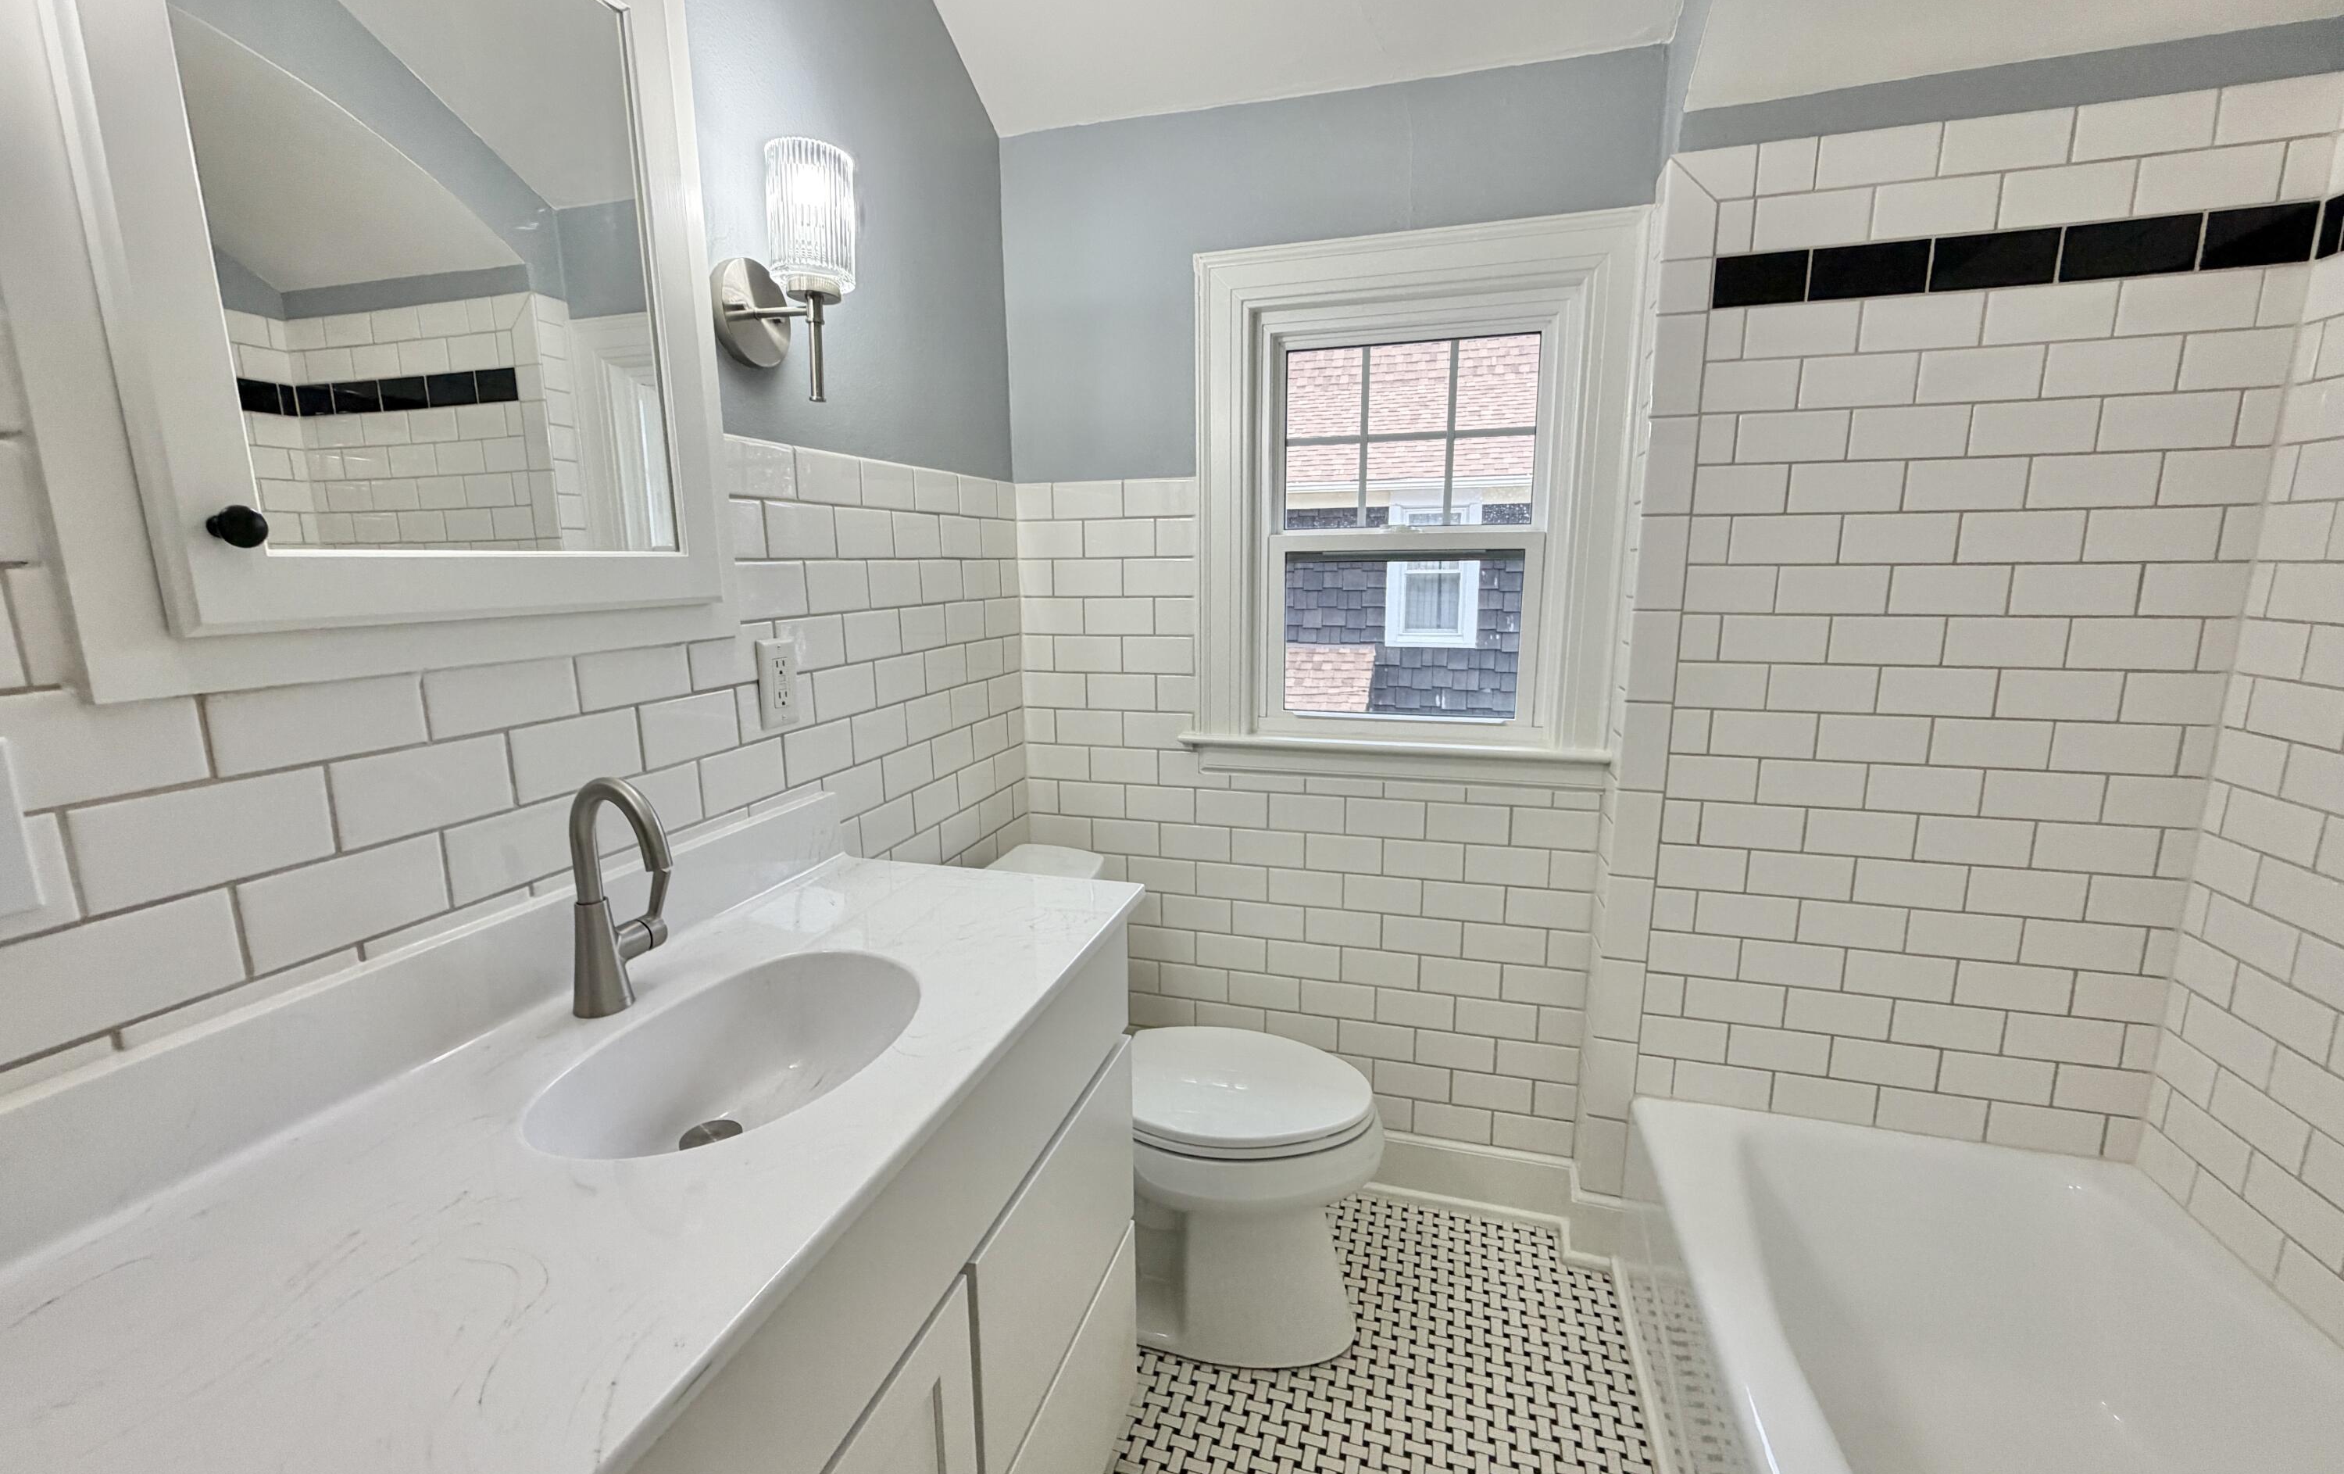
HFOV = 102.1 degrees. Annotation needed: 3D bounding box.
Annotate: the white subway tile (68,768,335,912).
[{"bbox_3d":[-0.705,0.071,0.698,0.008,0.075,0.152,2,11,16],"label":"white subway tile"}]

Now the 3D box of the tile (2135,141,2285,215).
[{"bbox_3d":[1.411,-0.756,1.291,0.152,0.075,0.008,2,11,17],"label":"tile"}]

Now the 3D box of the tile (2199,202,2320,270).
[{"bbox_3d":[1.474,-0.676,1.286,0.123,0.075,0.008,2,11,17],"label":"tile"}]

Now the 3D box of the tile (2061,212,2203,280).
[{"bbox_3d":[1.338,-0.682,1.328,0.152,0.075,0.008,2,11,17],"label":"tile"}]

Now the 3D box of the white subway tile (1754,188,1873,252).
[{"bbox_3d":[0.966,-0.779,1.431,0.153,0.074,0.009,2,11,16],"label":"white subway tile"}]

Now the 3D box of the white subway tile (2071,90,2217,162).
[{"bbox_3d":[1.341,-0.840,1.310,0.155,0.068,0.009,2,11,16],"label":"white subway tile"}]

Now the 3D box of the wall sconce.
[{"bbox_3d":[-0.467,-0.566,1.182,0.155,0.280,0.125,2,11,16],"label":"wall sconce"}]

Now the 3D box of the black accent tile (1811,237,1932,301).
[{"bbox_3d":[1.040,-0.695,1.418,0.152,0.075,0.008,2,11,17],"label":"black accent tile"}]

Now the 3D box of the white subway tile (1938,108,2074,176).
[{"bbox_3d":[1.189,-0.845,1.353,0.153,0.069,0.009,2,11,16],"label":"white subway tile"}]

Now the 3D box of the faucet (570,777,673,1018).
[{"bbox_3d":[-0.508,0.150,0.914,0.157,0.238,0.095,5,12,27],"label":"faucet"}]

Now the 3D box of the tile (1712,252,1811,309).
[{"bbox_3d":[0.905,-0.701,1.459,0.125,0.075,0.008,2,11,17],"label":"tile"}]

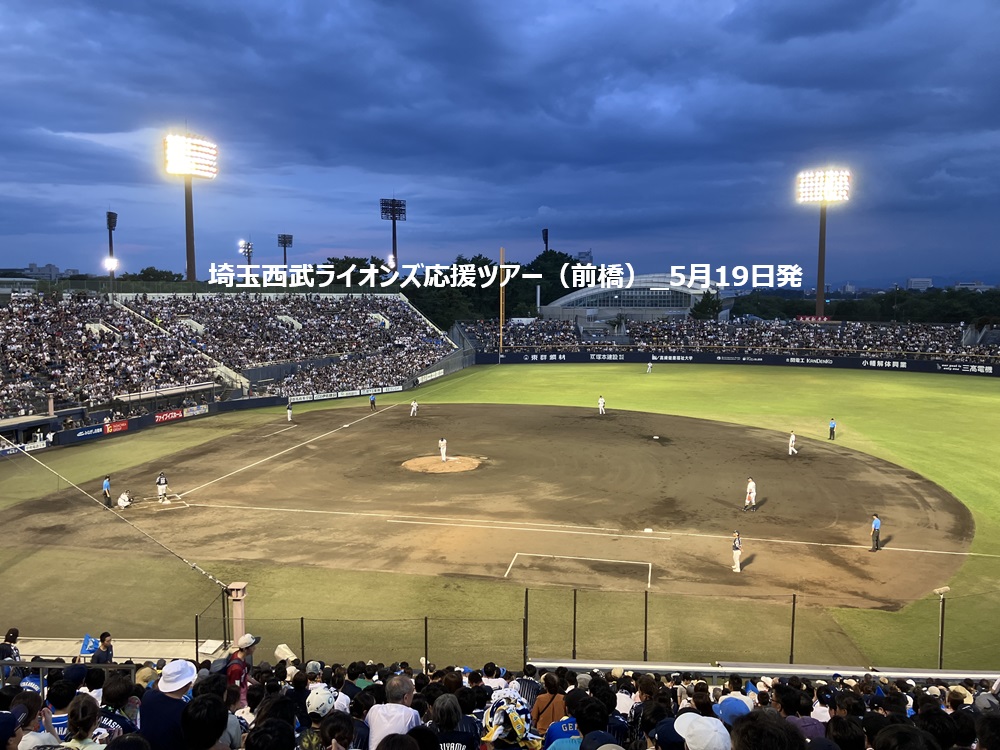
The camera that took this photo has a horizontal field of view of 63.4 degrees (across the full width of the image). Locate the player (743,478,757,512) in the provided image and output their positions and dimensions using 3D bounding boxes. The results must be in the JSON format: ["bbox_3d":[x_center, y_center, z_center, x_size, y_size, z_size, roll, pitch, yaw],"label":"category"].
[{"bbox_3d":[13.966,6.663,45.167,0.680,1.870,0.580,0,6,-3],"label":"player"}]

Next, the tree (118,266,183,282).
[{"bbox_3d":[-73.452,-14.799,170.000,13.300,16.000,12.000,0,6,0],"label":"tree"}]

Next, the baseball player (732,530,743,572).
[{"bbox_3d":[10.425,7.679,35.426,0.470,1.820,0.540,1,6,7],"label":"baseball player"}]

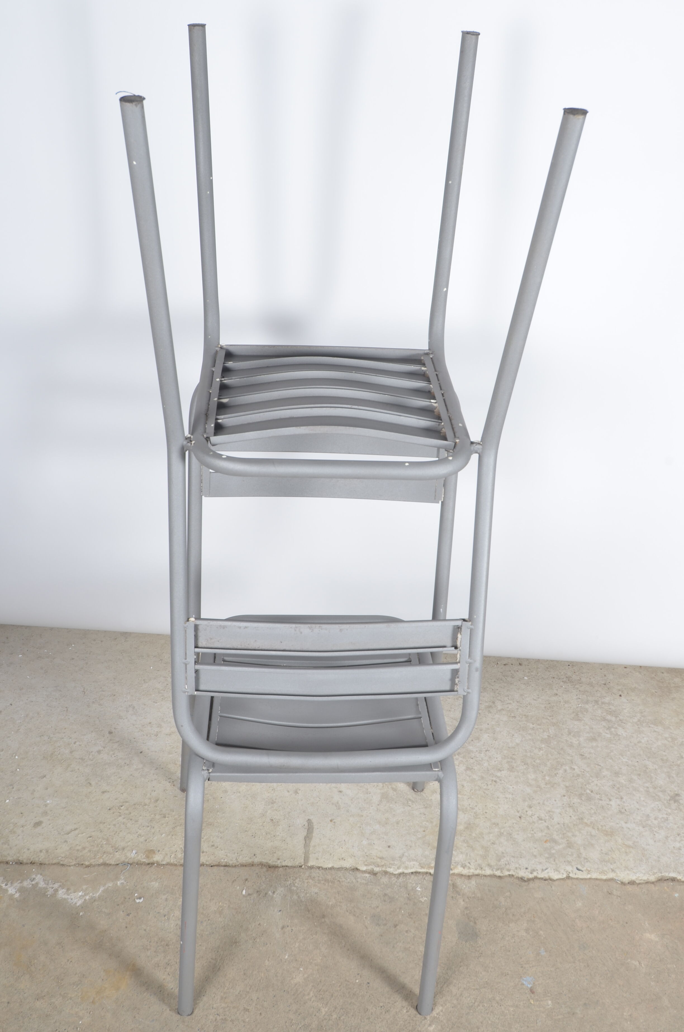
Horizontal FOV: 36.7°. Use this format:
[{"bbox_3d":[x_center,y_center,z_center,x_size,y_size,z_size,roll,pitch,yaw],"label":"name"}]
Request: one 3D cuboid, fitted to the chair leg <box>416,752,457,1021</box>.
[{"bbox_3d":[0.136,0.564,1.517,0.031,0.455,0.081,0,31,-3],"label":"chair leg"}]

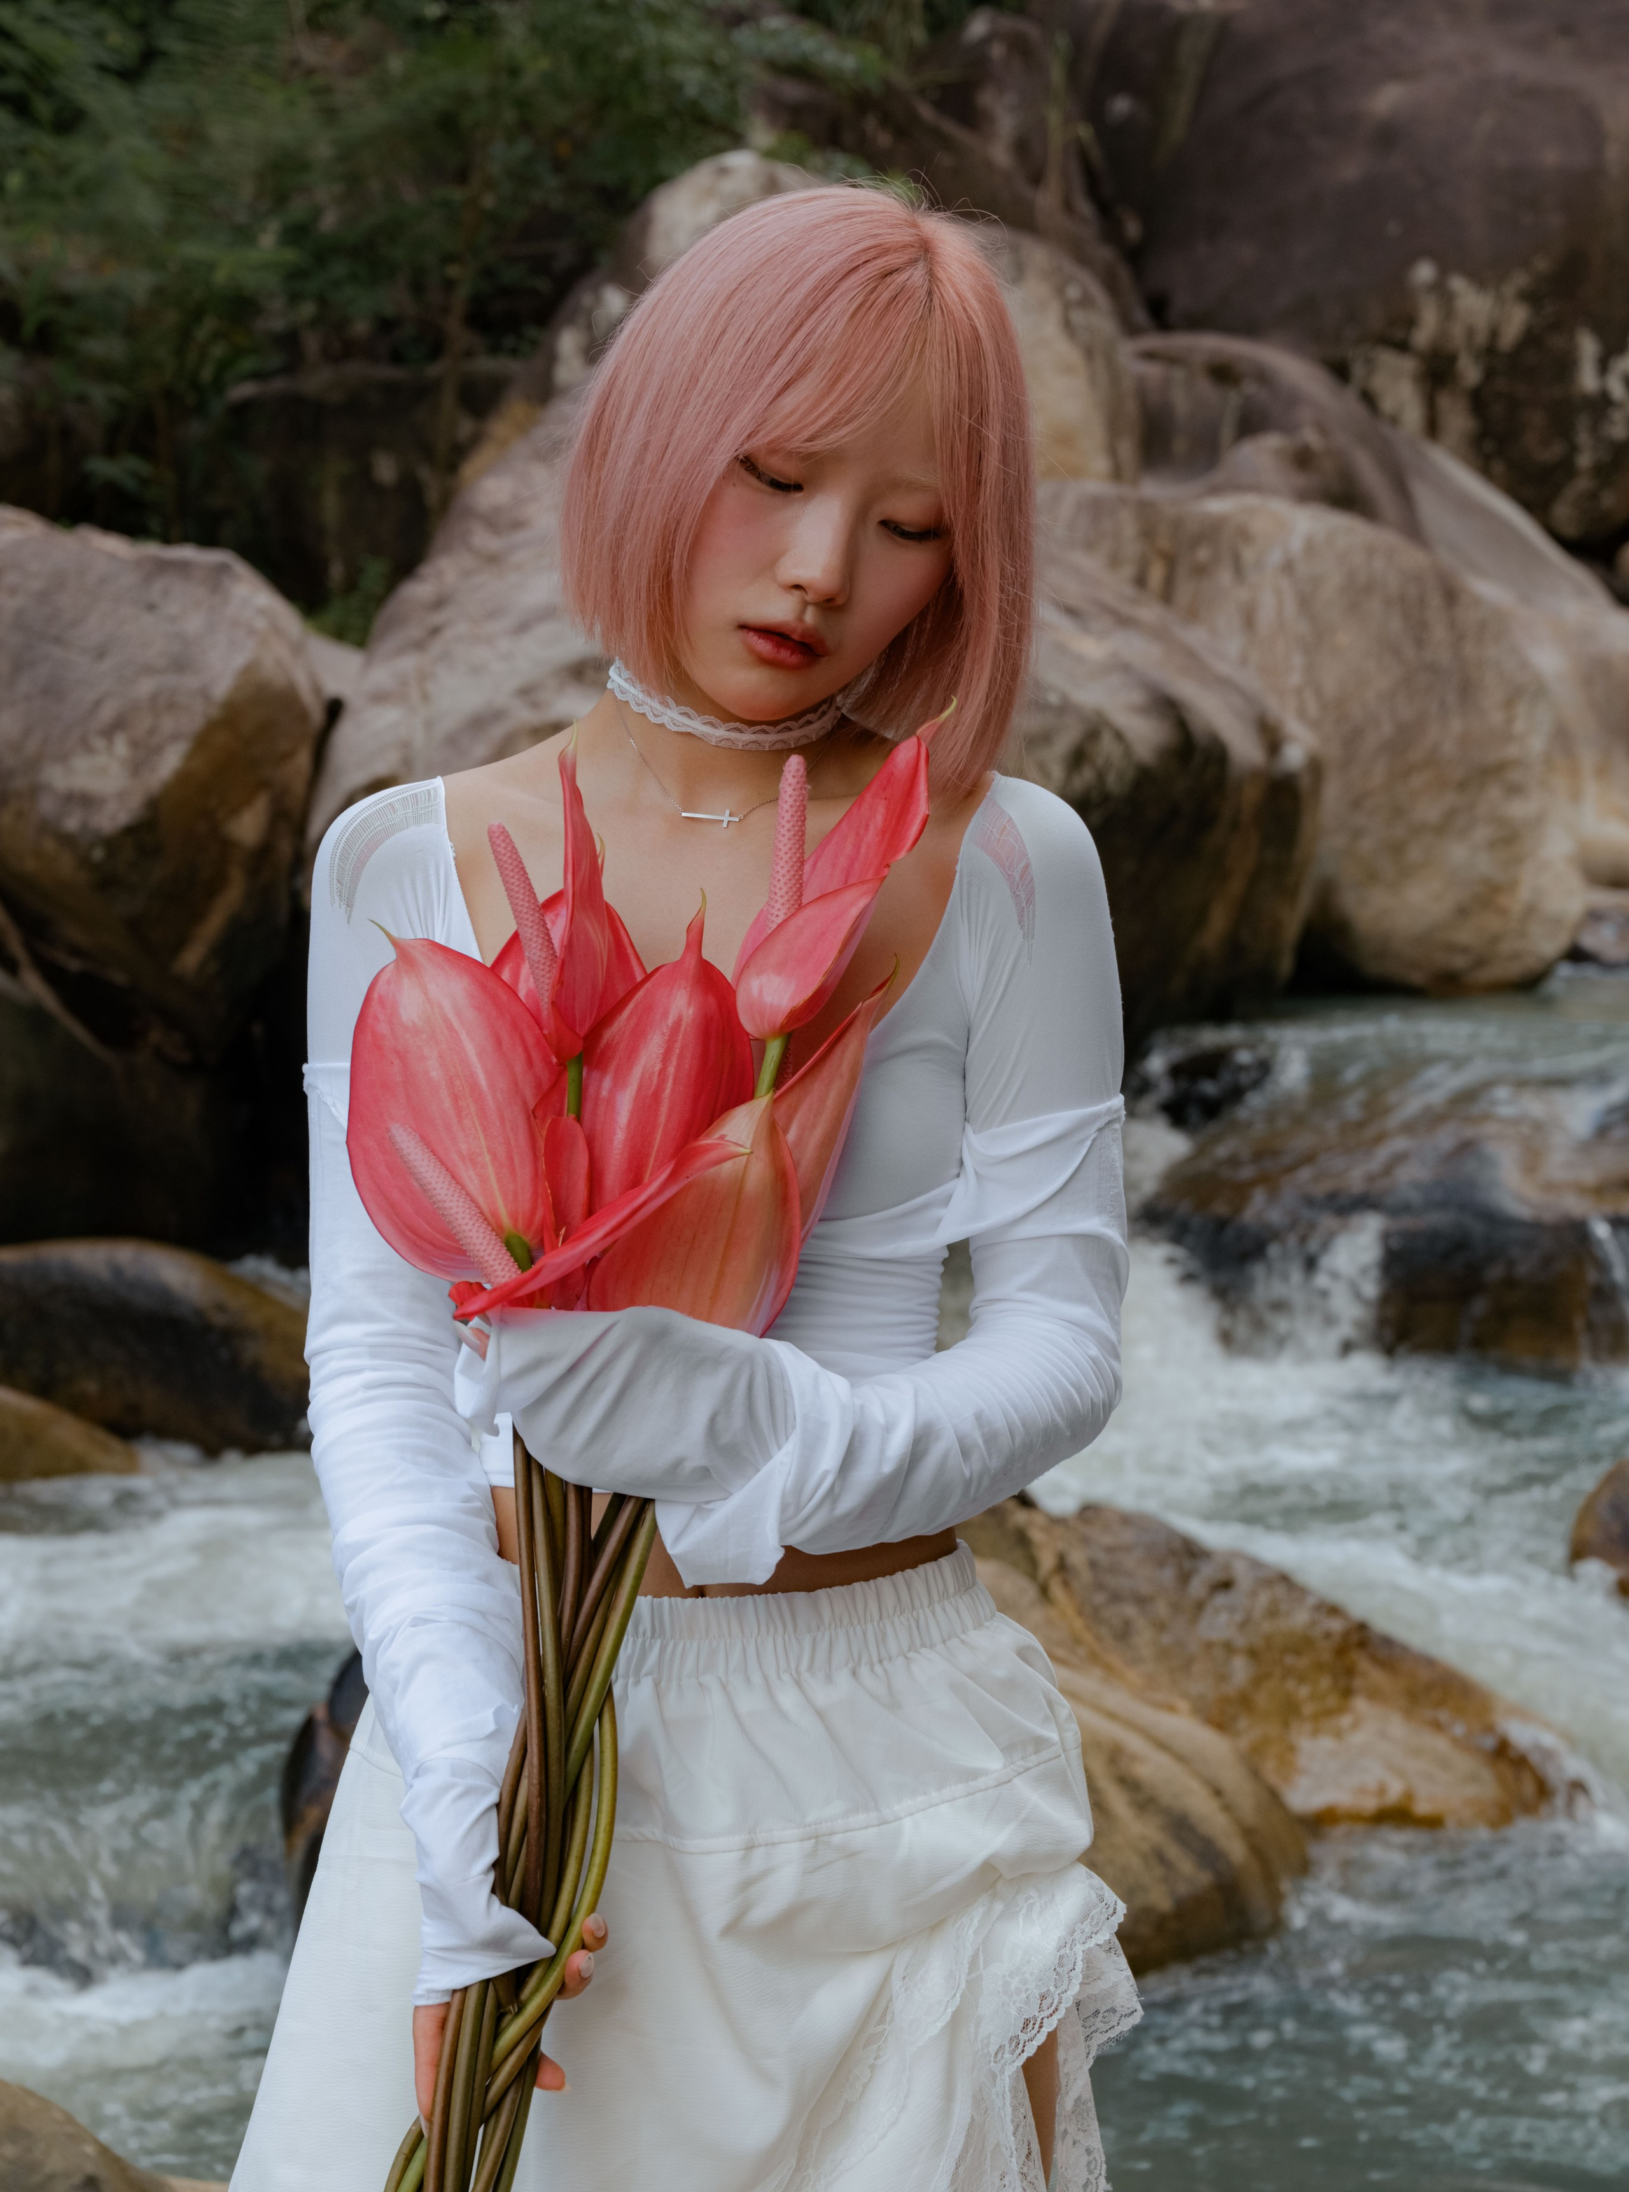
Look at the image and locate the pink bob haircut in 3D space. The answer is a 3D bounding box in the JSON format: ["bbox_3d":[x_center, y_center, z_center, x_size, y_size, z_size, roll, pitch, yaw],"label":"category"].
[{"bbox_3d":[-0.005,-0.278,2.200,0.220,0.265,0.235,10,14,-10],"label":"pink bob haircut"}]

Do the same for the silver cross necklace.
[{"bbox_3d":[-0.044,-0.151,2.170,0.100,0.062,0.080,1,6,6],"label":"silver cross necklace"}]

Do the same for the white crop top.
[{"bbox_3d":[-0.045,0.133,2.200,0.375,0.535,0.280,1,6,7],"label":"white crop top"}]

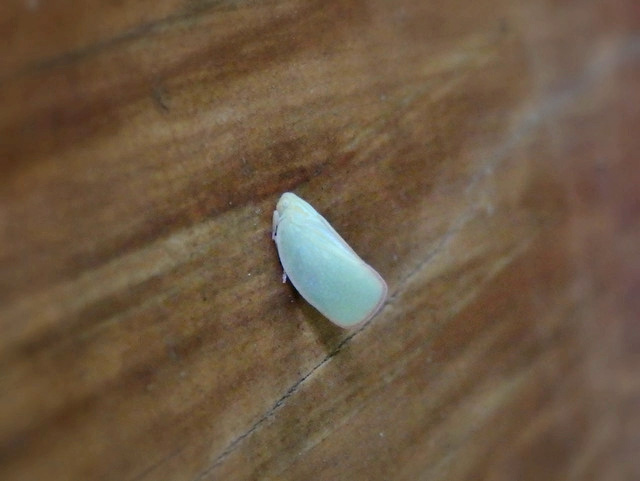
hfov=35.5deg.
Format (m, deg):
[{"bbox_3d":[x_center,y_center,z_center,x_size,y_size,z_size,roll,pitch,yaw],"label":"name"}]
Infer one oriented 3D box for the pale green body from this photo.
[{"bbox_3d":[0.000,0.001,0.066,0.010,0.005,0.004,53,40,0],"label":"pale green body"}]

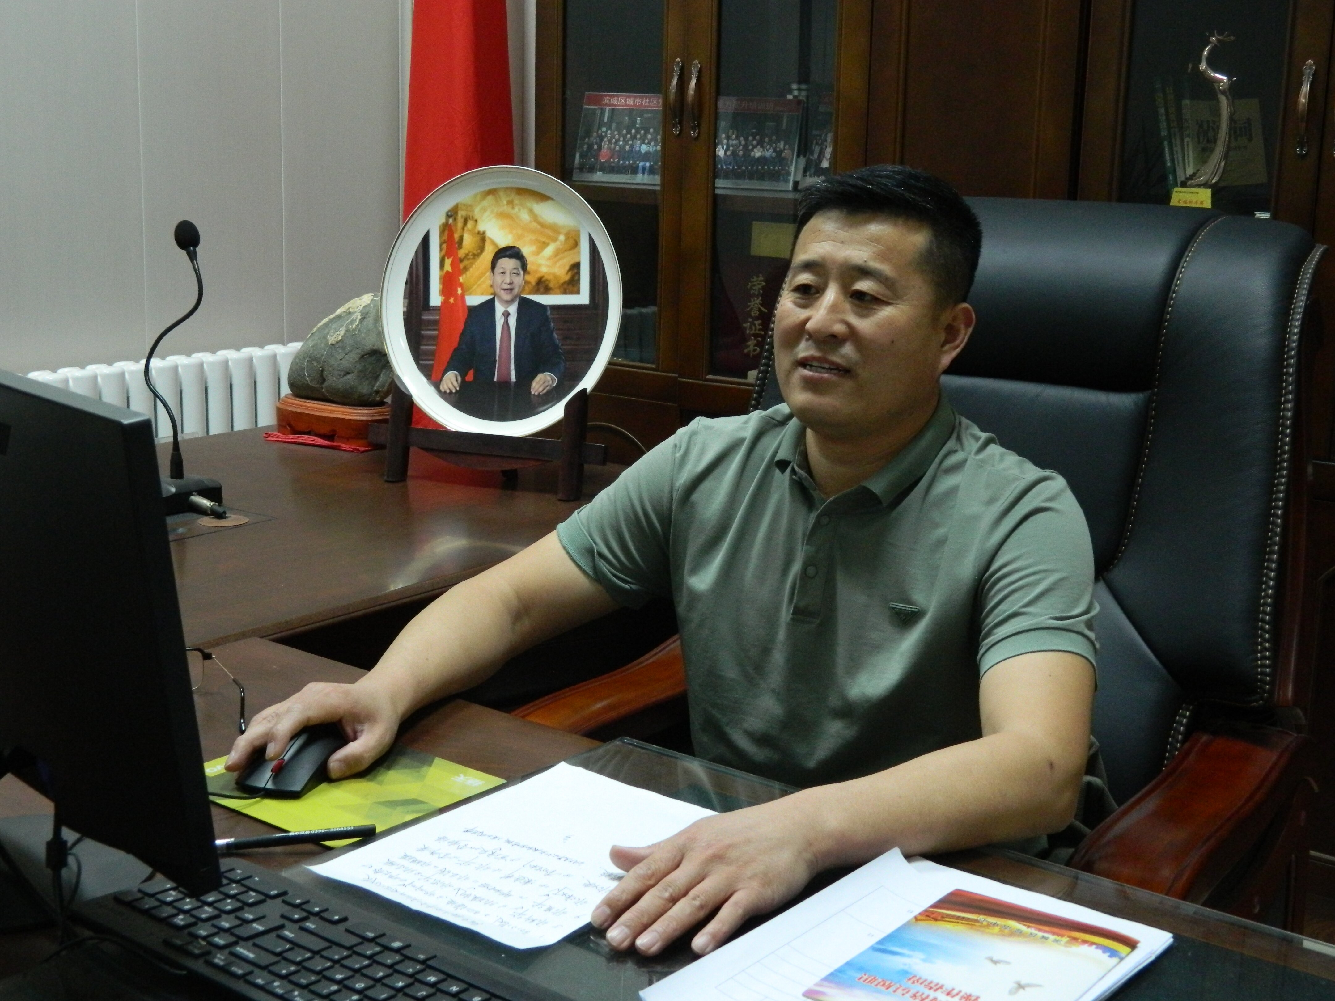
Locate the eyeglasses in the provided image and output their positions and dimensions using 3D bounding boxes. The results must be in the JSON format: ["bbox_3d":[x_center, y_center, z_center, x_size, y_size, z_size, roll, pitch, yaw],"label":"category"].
[{"bbox_3d":[-0.466,0.179,1.654,0.140,0.040,0.145,-4,14,-26],"label":"eyeglasses"}]

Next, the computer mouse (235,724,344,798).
[{"bbox_3d":[-0.309,0.212,1.517,0.061,0.037,0.112,5,13,14],"label":"computer mouse"}]

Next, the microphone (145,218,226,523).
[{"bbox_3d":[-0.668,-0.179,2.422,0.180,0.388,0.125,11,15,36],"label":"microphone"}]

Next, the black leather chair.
[{"bbox_3d":[0.288,0.310,1.923,0.710,1.235,0.770,9,14,30],"label":"black leather chair"}]

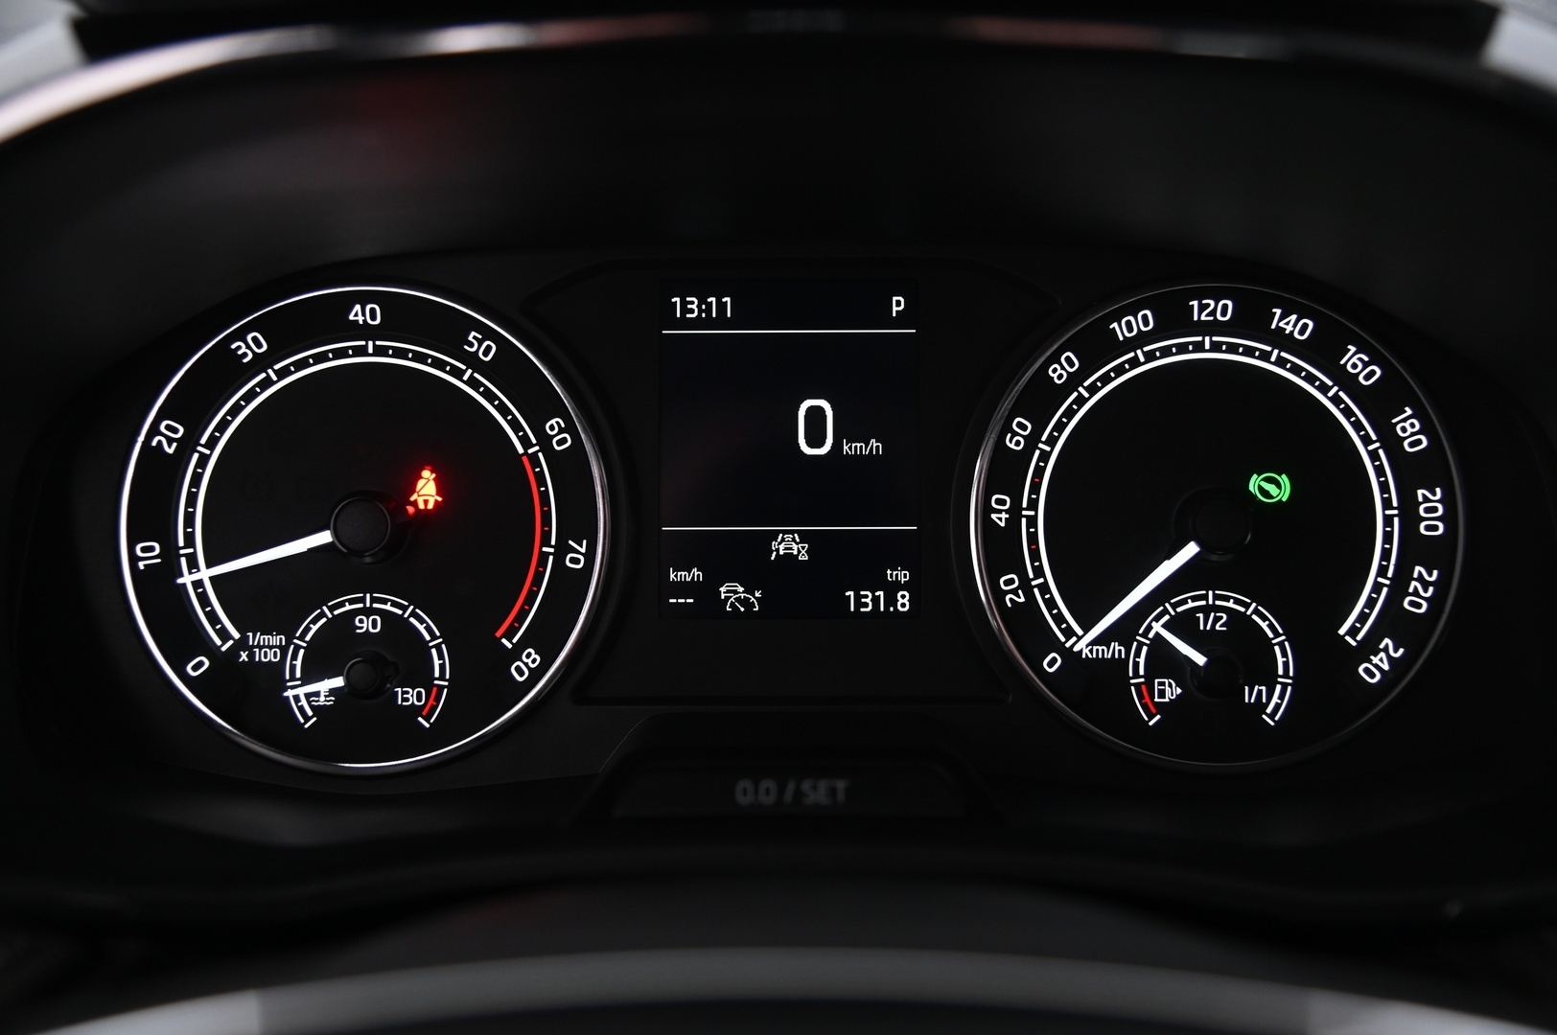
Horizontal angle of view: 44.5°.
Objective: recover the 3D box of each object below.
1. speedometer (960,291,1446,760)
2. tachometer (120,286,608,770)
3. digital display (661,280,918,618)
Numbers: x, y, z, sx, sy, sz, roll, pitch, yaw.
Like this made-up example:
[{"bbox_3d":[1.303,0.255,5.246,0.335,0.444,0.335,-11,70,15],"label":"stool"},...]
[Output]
[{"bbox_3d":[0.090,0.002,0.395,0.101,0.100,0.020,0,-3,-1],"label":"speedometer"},{"bbox_3d":[-0.085,0.002,0.395,0.101,0.100,0.020,0,-3,-1],"label":"tachometer"},{"bbox_3d":[0.002,-0.014,0.398,0.053,0.070,0.010,0,-3,-1],"label":"digital display"}]

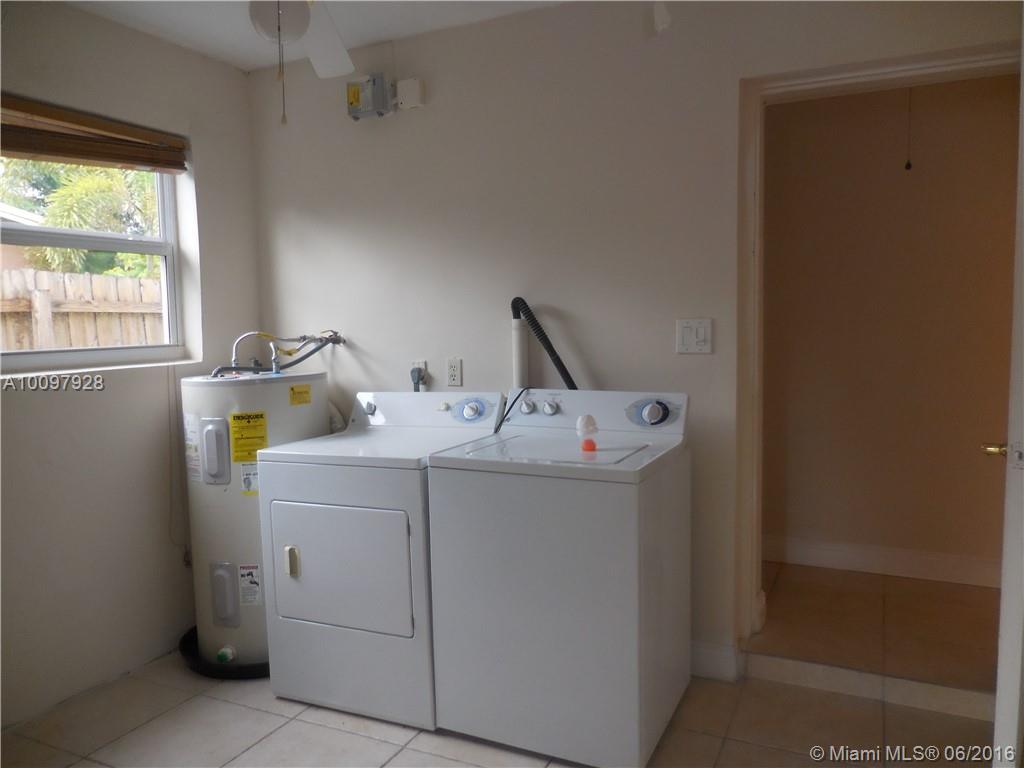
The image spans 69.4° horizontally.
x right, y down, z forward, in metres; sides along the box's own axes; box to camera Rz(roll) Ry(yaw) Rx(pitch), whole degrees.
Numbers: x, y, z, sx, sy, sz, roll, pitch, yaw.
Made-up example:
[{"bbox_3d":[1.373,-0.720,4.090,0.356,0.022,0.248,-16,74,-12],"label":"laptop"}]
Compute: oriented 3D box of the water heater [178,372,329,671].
[{"bbox_3d":[-1.057,0.527,3.154,0.585,1.130,0.590,0,5,19],"label":"water heater"}]

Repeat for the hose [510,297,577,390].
[{"bbox_3d":[0.123,-0.152,2.888,0.268,0.383,0.080,1,5,26],"label":"hose"}]

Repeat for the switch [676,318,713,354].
[{"bbox_3d":[0.665,-0.173,2.691,0.120,0.121,0.014,1,5,26],"label":"switch"}]

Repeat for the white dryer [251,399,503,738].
[{"bbox_3d":[-0.433,0.584,2.817,0.686,1.075,0.690,1,5,23],"label":"white dryer"}]

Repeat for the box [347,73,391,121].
[{"bbox_3d":[-0.605,-1.219,3.145,0.143,0.133,0.115,1,5,26],"label":"box"}]

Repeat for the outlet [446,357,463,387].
[{"bbox_3d":[-0.243,-0.046,3.139,0.071,0.116,0.014,1,5,26],"label":"outlet"}]

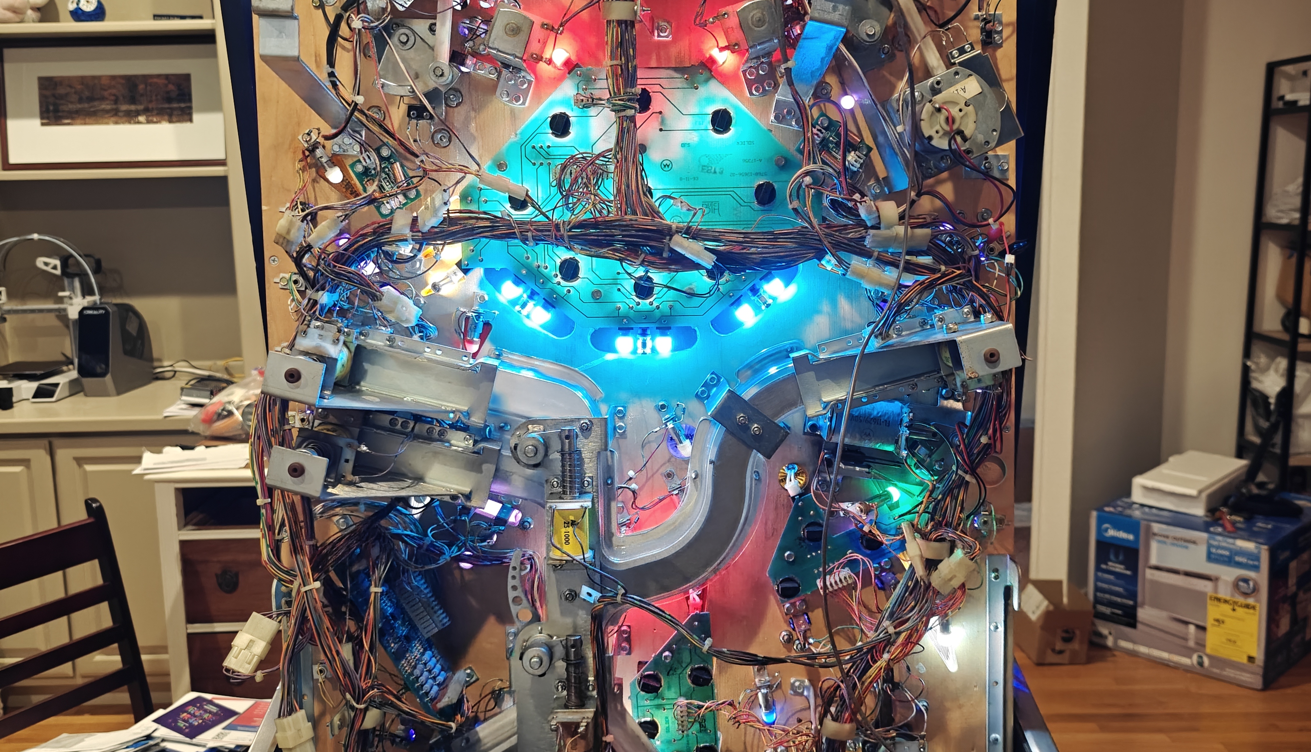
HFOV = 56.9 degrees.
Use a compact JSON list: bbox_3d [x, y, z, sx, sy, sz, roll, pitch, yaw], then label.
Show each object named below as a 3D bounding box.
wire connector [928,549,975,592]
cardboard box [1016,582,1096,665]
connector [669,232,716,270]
[{"bbox_3d":[0.227,0.149,0.924,0.034,0.021,0.015,-45,3,3],"label":"wire connector"},{"bbox_3d":[1.276,0.792,3.900,0.175,0.195,0.240,-1,10,0],"label":"cardboard box"},{"bbox_3d":[0.027,-0.093,0.894,0.035,0.011,0.009,29,4,-2],"label":"connector"}]

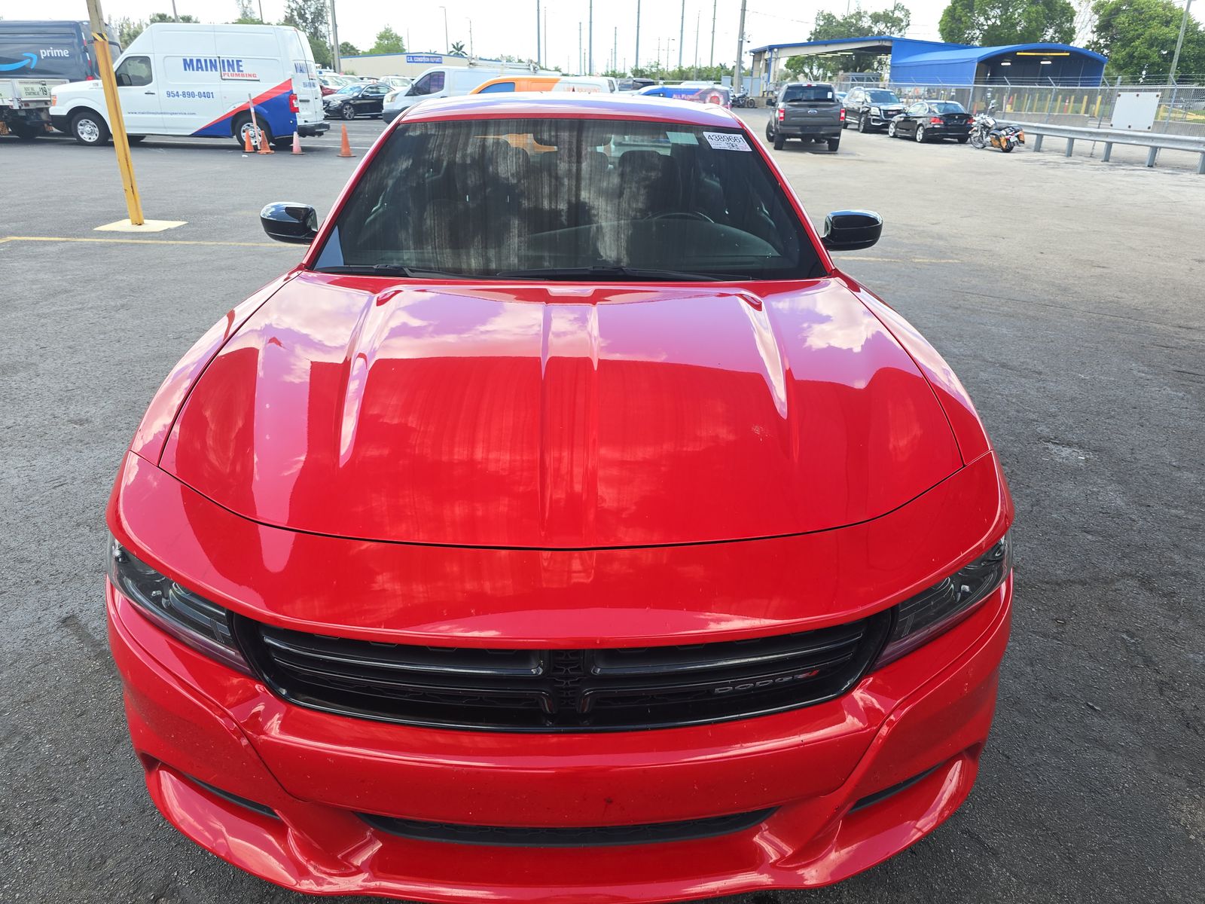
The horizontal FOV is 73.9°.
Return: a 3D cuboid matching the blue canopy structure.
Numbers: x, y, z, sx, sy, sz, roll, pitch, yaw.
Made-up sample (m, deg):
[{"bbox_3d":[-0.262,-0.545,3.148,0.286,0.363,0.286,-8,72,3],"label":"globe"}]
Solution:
[{"bbox_3d":[24.373,-31.162,65.796,21.000,5.400,21.000,0,24,-4],"label":"blue canopy structure"}]

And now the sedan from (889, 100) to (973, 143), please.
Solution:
[{"bbox_3d":[12.550,-12.740,30.800,1.770,1.420,4.370,-1,24,-5],"label":"sedan"}]

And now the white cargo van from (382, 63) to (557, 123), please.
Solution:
[{"bbox_3d":[-4.360,-11.730,26.600,5.900,2.280,2.080,-1,24,-5],"label":"white cargo van"}]

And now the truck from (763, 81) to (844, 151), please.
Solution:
[{"bbox_3d":[6.760,-11.270,26.900,2.080,1.950,5.850,4,24,6],"label":"truck"}]

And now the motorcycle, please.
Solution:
[{"bbox_3d":[12.975,-10.611,26.422,0.920,1.260,2.350,-3,25,-10],"label":"motorcycle"}]

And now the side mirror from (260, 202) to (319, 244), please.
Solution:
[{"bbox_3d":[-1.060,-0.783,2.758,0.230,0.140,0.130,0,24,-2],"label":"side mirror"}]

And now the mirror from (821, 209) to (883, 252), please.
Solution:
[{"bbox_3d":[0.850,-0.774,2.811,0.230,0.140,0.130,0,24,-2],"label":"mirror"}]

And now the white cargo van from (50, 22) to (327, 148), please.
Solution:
[{"bbox_3d":[-9.920,-8.730,19.200,6.100,2.660,2.050,0,24,-2],"label":"white cargo van"}]

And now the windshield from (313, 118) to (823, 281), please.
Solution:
[{"bbox_3d":[-0.096,-0.818,2.553,1.540,0.150,0.800,0,57,-2],"label":"windshield"}]

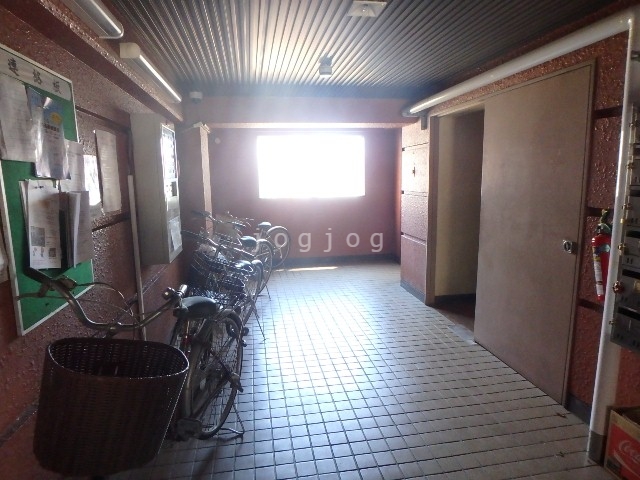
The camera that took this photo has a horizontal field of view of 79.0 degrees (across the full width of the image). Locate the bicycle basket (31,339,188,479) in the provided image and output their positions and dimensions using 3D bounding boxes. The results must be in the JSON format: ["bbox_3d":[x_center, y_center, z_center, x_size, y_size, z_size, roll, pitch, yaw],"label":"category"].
[{"bbox_3d":[-0.589,0.461,1.127,0.365,0.275,0.300,6,6,1],"label":"bicycle basket"}]

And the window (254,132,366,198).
[{"bbox_3d":[-0.115,-1.114,5.927,1.650,0.920,0.100,-2,9,-10],"label":"window"}]

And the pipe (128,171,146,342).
[{"bbox_3d":[-1.184,0.300,2.554,0.040,1.430,0.040,-2,9,-10],"label":"pipe"}]

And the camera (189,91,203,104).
[{"bbox_3d":[-1.228,-1.406,3.845,0.125,0.110,0.125,-2,9,-10],"label":"camera"}]

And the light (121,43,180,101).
[{"bbox_3d":[-1.099,-1.089,2.643,0.100,0.085,1.240,-2,9,-10],"label":"light"}]

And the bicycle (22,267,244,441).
[{"bbox_3d":[-0.618,0.620,1.595,0.580,1.080,1.750,0,9,8],"label":"bicycle"}]

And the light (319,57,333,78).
[{"bbox_3d":[0.041,-1.294,2.914,0.105,0.120,0.105,-2,9,-10],"label":"light"}]

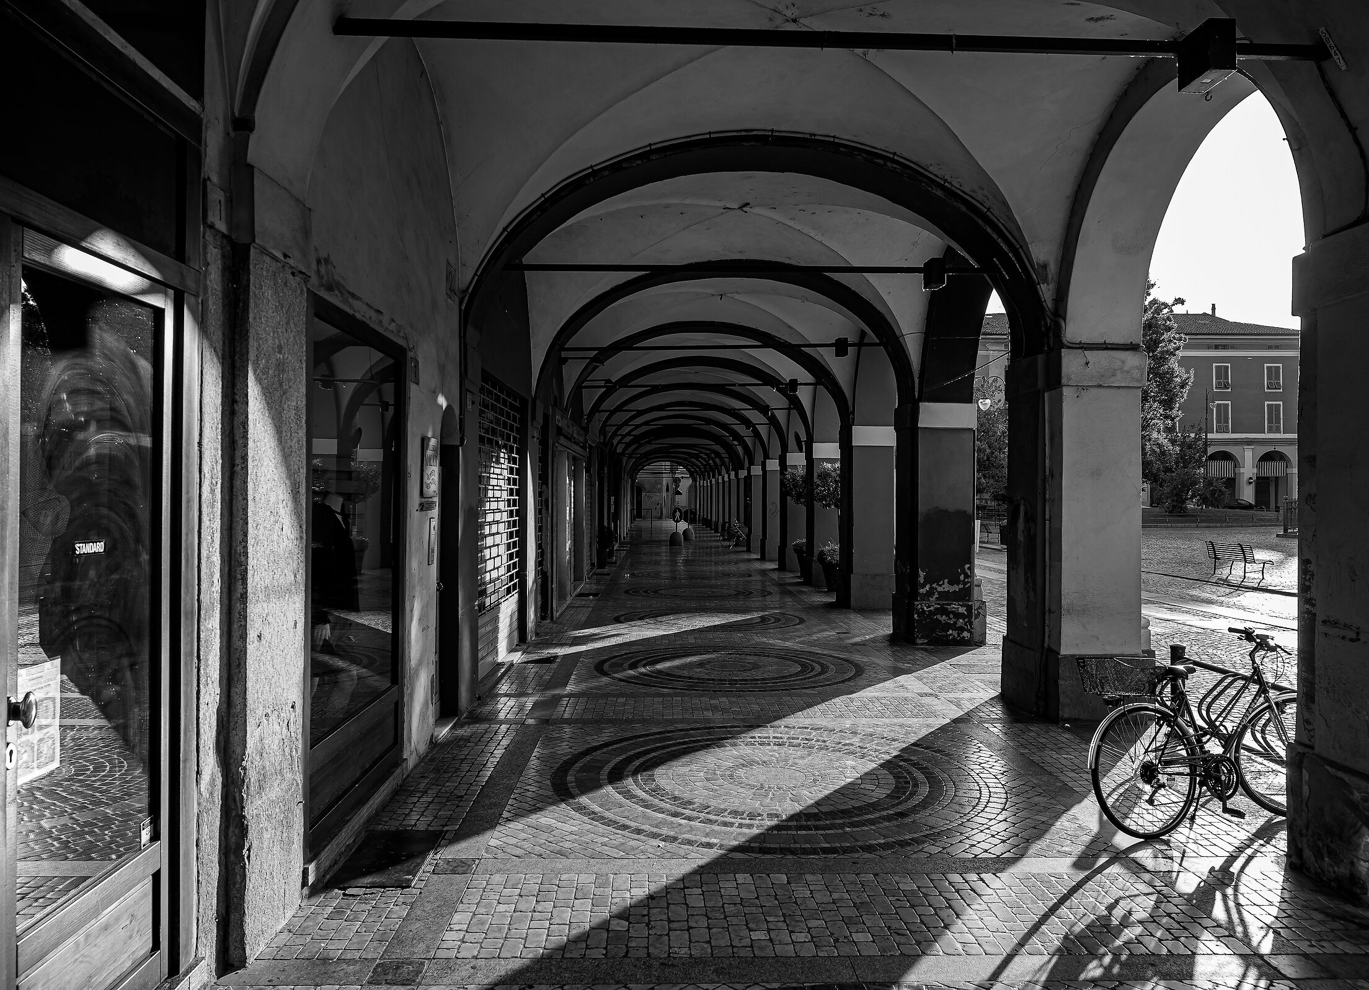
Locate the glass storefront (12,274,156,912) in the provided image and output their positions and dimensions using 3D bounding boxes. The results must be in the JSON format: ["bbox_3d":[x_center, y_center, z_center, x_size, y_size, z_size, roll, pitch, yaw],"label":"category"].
[{"bbox_3d":[-1.727,0.274,2.909,0.080,1.768,0.714,0,0,-2],"label":"glass storefront"}]

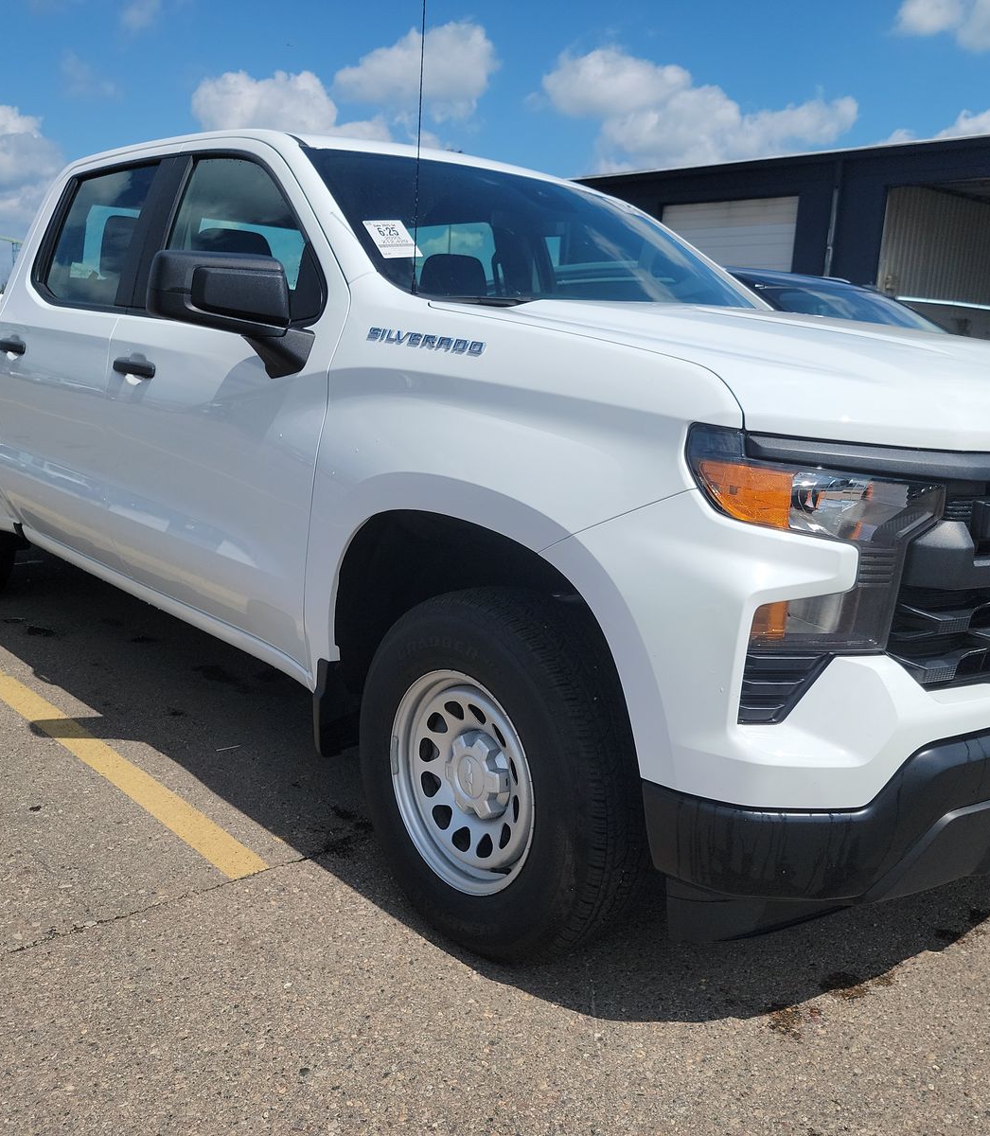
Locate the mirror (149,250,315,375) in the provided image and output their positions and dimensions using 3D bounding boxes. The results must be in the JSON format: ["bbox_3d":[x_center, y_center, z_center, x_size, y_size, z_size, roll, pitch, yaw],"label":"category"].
[{"bbox_3d":[-0.618,-0.594,2.445,0.270,0.265,0.280,-8,16,-42],"label":"mirror"}]

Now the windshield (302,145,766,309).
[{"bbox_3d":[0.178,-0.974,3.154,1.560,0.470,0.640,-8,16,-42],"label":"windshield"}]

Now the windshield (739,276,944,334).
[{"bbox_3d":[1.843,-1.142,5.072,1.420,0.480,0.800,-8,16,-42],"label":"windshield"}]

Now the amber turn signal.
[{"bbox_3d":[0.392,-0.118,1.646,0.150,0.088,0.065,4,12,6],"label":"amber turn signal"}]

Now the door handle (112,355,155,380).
[{"bbox_3d":[-1.042,-0.579,3.048,0.050,0.056,0.225,-8,16,-42],"label":"door handle"}]

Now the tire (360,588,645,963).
[{"bbox_3d":[0.009,0.433,2.277,0.265,0.790,0.790,-8,16,-42],"label":"tire"}]

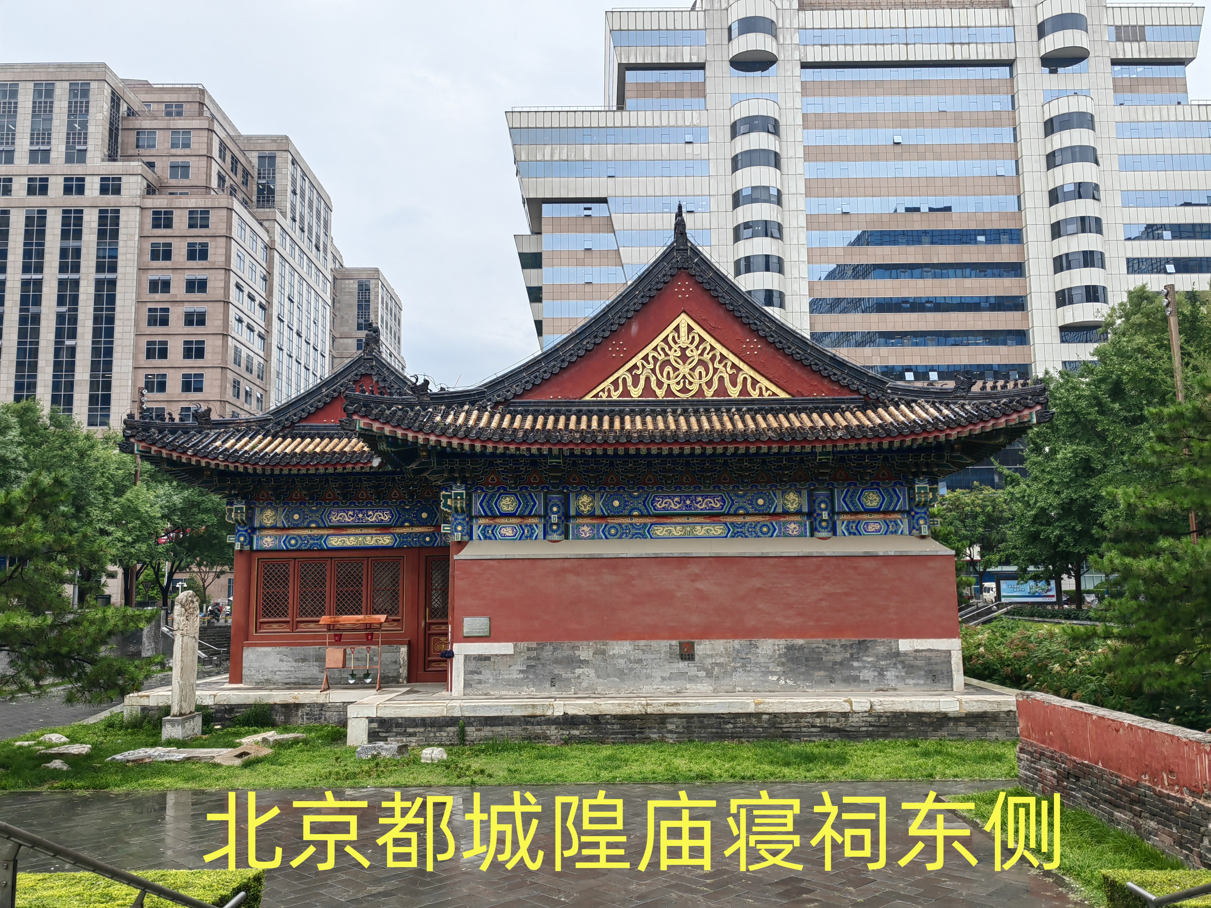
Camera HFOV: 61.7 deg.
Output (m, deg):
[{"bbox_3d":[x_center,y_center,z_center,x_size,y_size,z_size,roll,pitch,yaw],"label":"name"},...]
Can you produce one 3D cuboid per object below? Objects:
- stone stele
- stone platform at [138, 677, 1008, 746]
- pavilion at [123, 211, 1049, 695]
[{"bbox_3d":[-10.579,5.281,25.565,0.500,3.639,1.000,-1,-8,1],"label":"stone stele"},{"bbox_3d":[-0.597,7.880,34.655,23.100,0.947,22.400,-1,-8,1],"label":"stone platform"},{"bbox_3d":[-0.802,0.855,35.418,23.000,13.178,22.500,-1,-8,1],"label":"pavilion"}]

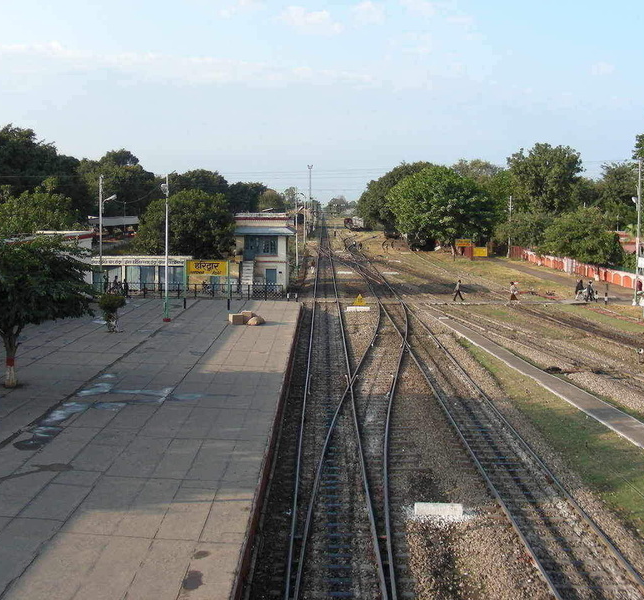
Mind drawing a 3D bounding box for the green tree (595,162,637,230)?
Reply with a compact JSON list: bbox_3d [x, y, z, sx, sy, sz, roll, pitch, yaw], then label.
[{"bbox_3d":[43.144,-12.803,127.358,9.000,14.000,9.000,0,6,0],"label":"green tree"}]

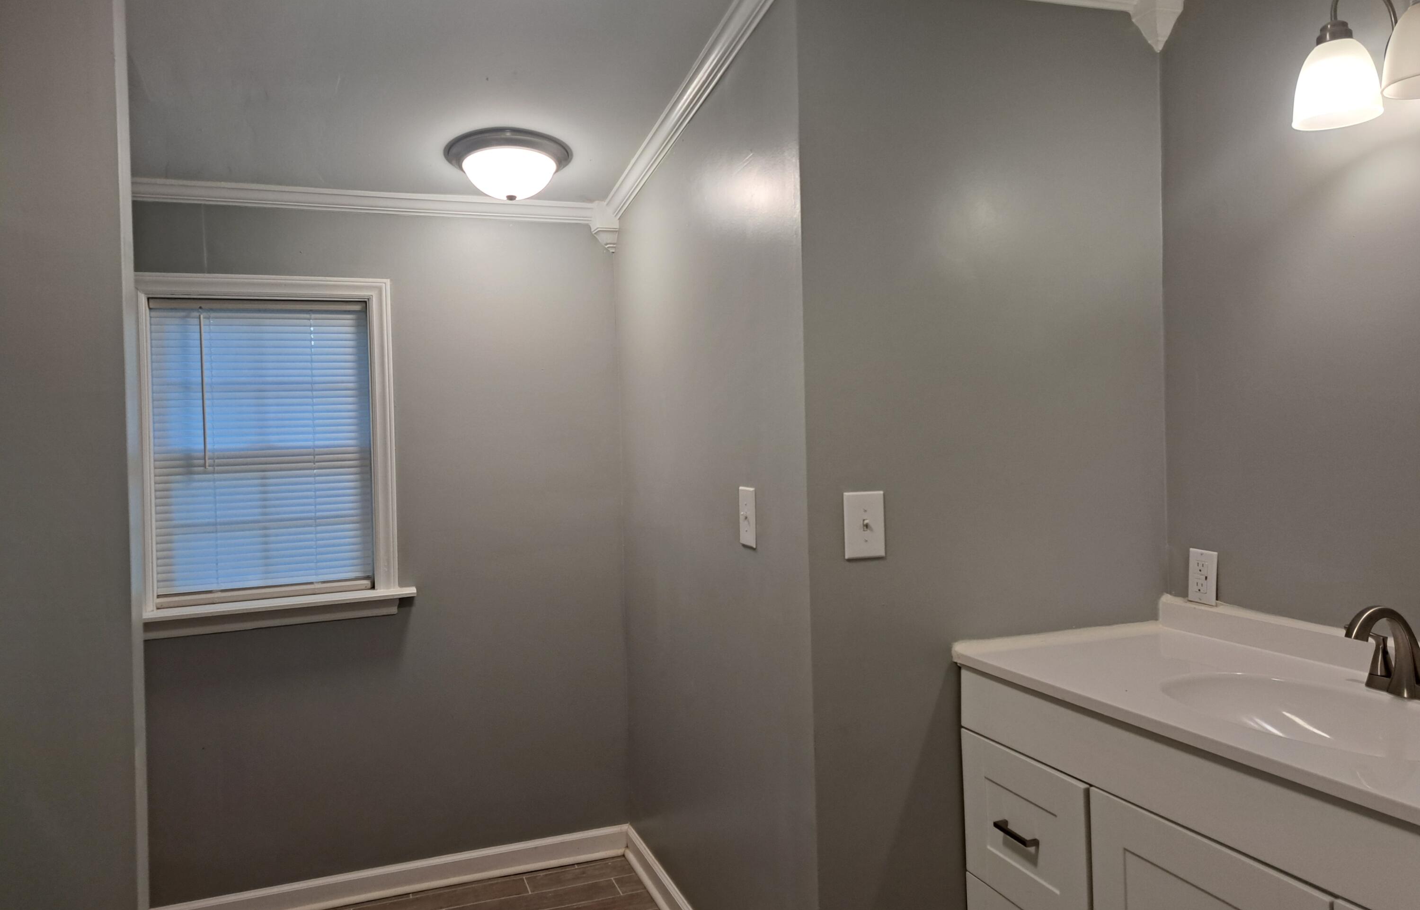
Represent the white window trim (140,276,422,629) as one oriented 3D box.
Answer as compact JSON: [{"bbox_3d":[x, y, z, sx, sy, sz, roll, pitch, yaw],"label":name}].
[{"bbox_3d":[-1.449,-0.016,3.226,0.900,1.160,0.075,-2,-1,-19],"label":"white window trim"}]

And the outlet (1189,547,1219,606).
[{"bbox_3d":[1.052,0.262,2.103,0.008,0.115,0.071,-2,-1,-17],"label":"outlet"}]

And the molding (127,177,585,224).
[{"bbox_3d":[-1.166,-0.860,3.333,1.565,0.065,0.062,-2,-1,-19],"label":"molding"}]

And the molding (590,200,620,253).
[{"bbox_3d":[-0.387,-0.831,3.586,0.085,0.170,0.075,-2,-1,-19],"label":"molding"}]

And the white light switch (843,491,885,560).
[{"bbox_3d":[0.316,0.143,1.991,0.087,0.132,0.014,-2,-1,-17],"label":"white light switch"}]

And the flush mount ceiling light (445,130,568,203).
[{"bbox_3d":[-0.603,-0.840,2.971,0.384,0.148,0.384,-2,-1,-19],"label":"flush mount ceiling light"}]

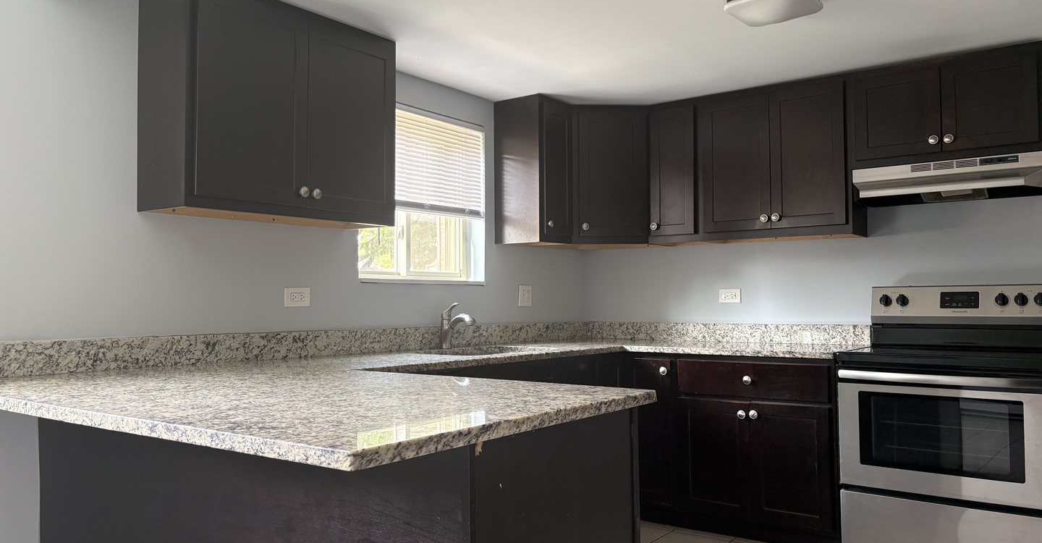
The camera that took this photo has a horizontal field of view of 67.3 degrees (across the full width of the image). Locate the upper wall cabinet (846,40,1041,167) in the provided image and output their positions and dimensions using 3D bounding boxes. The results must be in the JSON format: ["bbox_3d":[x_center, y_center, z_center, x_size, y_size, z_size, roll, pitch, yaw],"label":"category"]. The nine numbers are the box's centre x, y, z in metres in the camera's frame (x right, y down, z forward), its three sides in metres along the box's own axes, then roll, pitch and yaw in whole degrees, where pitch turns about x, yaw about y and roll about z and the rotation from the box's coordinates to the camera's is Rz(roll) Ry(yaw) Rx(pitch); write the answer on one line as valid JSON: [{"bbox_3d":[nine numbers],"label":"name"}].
[{"bbox_3d":[1.949,-0.715,3.589,0.762,0.462,0.320,-2,-3,37],"label":"upper wall cabinet"}]

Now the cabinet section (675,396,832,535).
[{"bbox_3d":[1.250,0.894,3.914,0.749,0.549,0.602,-2,-3,37],"label":"cabinet section"}]

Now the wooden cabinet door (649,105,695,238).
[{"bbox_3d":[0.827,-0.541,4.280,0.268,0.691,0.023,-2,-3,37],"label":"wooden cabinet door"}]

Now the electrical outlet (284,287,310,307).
[{"bbox_3d":[-0.904,0.105,3.180,0.009,0.077,0.124,-2,-3,37],"label":"electrical outlet"}]

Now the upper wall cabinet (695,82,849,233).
[{"bbox_3d":[1.339,-0.544,4.044,0.767,0.766,0.320,-2,-3,37],"label":"upper wall cabinet"}]

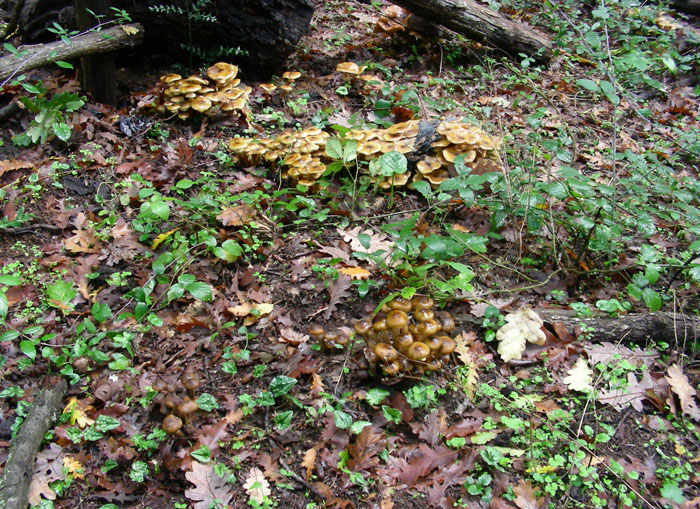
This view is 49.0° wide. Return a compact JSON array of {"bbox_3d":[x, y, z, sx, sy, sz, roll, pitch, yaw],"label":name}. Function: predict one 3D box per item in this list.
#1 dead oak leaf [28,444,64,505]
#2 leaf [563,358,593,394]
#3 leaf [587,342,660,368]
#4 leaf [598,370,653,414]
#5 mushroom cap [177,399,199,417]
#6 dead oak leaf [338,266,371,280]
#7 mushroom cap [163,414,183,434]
[{"bbox_3d":[-0.502,0.363,1.274,0.053,0.021,0.104,3,45,3],"label":"dead oak leaf"},{"bbox_3d":[0.418,0.218,1.407,0.057,0.020,0.078,2,41,0],"label":"leaf"},{"bbox_3d":[0.522,0.188,1.465,0.131,0.022,0.073,6,37,6],"label":"leaf"},{"bbox_3d":[0.486,0.239,1.367,0.096,0.022,0.088,-3,41,-5],"label":"leaf"},{"bbox_3d":[-0.267,0.251,1.265,0.034,0.015,0.034,1,27,-1],"label":"mushroom cap"},{"bbox_3d":[0.010,0.042,1.687,0.070,0.017,0.041,4,49,3],"label":"dead oak leaf"},{"bbox_3d":[-0.289,0.276,1.250,0.032,0.017,0.032,1,27,-1],"label":"mushroom cap"}]

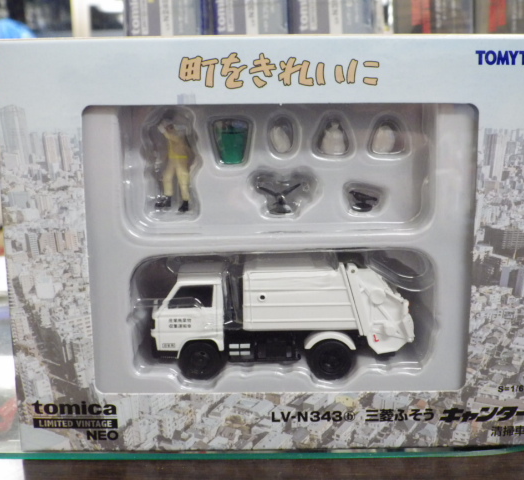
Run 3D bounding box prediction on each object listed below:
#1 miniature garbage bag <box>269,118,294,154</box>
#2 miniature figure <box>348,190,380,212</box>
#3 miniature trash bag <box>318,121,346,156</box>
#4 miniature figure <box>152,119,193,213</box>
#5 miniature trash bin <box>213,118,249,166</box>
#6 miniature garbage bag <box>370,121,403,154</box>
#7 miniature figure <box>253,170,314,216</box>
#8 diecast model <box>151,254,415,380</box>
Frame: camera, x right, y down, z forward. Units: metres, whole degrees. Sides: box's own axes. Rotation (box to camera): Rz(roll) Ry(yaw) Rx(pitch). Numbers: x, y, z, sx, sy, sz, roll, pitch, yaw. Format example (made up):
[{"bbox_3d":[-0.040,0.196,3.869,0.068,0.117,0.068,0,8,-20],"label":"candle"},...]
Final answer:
[{"bbox_3d":[0.006,-0.029,0.220,0.007,0.009,0.006,-1,11,0],"label":"miniature garbage bag"},{"bbox_3d":[0.030,-0.011,0.222,0.009,0.007,0.005,-1,11,0],"label":"miniature figure"},{"bbox_3d":[0.021,-0.029,0.220,0.008,0.010,0.007,-1,11,0],"label":"miniature trash bag"},{"bbox_3d":[-0.026,-0.023,0.222,0.011,0.030,0.009,8,14,39],"label":"miniature figure"},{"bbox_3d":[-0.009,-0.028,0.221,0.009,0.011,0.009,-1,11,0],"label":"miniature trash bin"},{"bbox_3d":[0.036,-0.029,0.220,0.007,0.009,0.007,-1,11,0],"label":"miniature garbage bag"},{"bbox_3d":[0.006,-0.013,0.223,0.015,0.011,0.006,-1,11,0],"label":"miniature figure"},{"bbox_3d":[0.006,0.023,0.239,0.079,0.034,0.028,-1,11,0],"label":"diecast model"}]

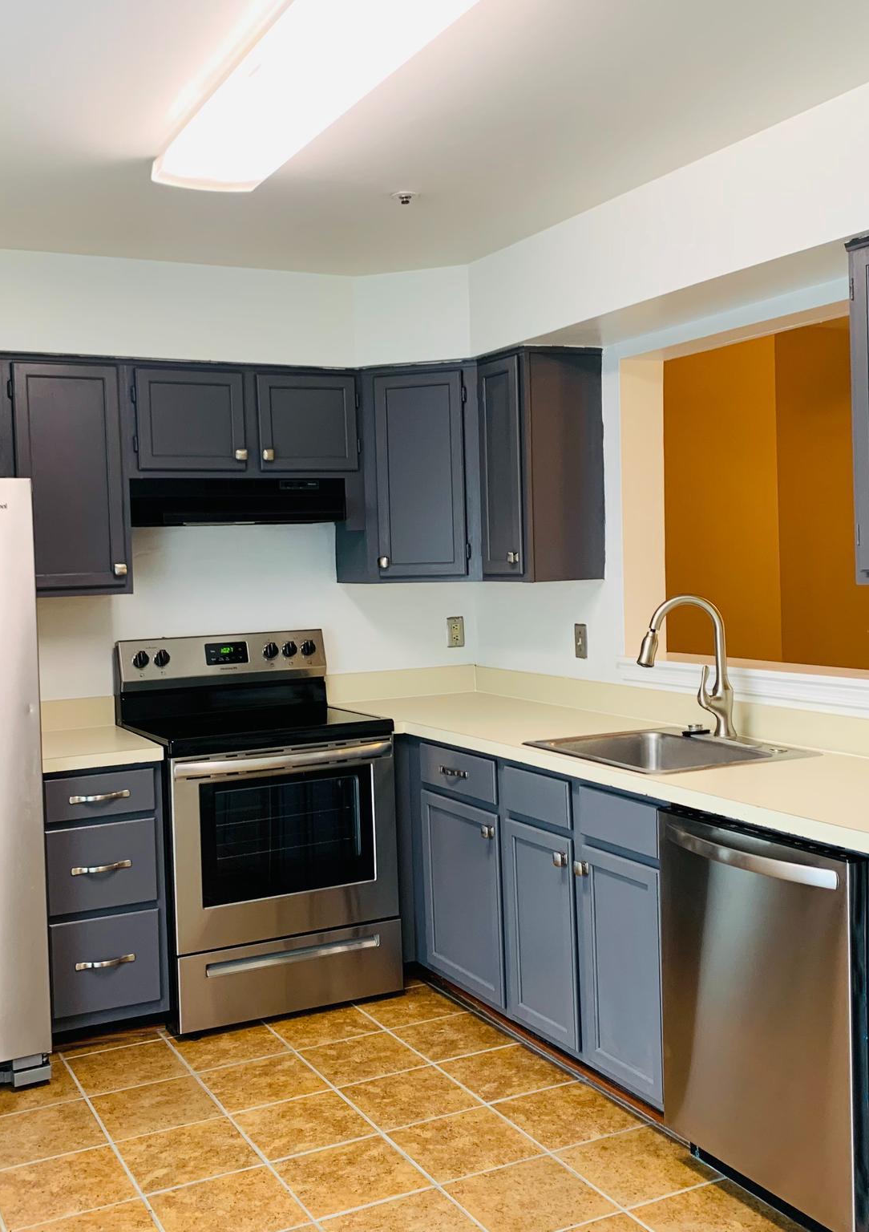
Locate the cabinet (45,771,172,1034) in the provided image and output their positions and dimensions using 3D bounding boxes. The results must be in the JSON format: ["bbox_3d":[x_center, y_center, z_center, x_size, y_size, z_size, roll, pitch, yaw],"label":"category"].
[{"bbox_3d":[-1.132,0.834,3.953,0.382,0.788,0.635,-3,3,-28],"label":"cabinet"}]

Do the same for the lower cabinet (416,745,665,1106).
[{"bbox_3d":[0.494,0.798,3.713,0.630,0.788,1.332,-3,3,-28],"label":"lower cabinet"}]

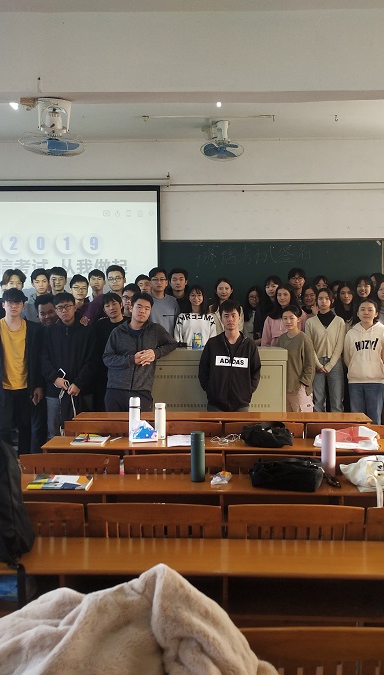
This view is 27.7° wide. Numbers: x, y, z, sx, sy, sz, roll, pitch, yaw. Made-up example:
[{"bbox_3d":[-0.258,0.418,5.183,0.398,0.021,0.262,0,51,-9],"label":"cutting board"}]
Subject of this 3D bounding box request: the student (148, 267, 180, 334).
[{"bbox_3d":[-0.339,0.142,8.130,0.470,1.740,0.280,0,3,2],"label":"student"}]

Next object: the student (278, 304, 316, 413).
[{"bbox_3d":[0.985,0.483,7.353,0.400,1.590,0.280,1,3,14],"label":"student"}]

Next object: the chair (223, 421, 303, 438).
[{"bbox_3d":[0.479,0.949,5.267,0.530,0.860,0.480,0,3,2],"label":"chair"}]

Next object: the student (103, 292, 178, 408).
[{"bbox_3d":[-0.449,0.464,6.546,0.620,1.680,0.340,0,3,-7],"label":"student"}]

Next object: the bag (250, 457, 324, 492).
[{"bbox_3d":[0.470,0.663,3.855,0.320,0.126,0.180,1,3,14],"label":"bag"}]

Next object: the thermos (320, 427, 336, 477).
[{"bbox_3d":[0.710,0.596,4.042,0.075,0.241,0.075,0,3,0],"label":"thermos"}]

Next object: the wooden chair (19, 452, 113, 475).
[{"bbox_3d":[-0.648,1.036,4.325,0.545,0.893,0.420,0,3,2],"label":"wooden chair"}]

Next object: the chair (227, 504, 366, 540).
[{"bbox_3d":[0.399,1.059,3.162,0.511,0.886,0.480,0,3,2],"label":"chair"}]

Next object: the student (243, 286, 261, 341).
[{"bbox_3d":[0.644,0.251,8.304,0.430,1.590,0.270,0,3,2],"label":"student"}]

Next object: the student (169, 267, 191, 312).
[{"bbox_3d":[-0.124,0.145,8.416,0.470,1.763,0.280,0,3,-1],"label":"student"}]

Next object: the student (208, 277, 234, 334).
[{"bbox_3d":[0.348,0.212,8.414,0.430,1.704,0.280,0,3,2],"label":"student"}]

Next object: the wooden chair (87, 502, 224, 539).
[{"bbox_3d":[-0.135,1.057,3.180,0.510,0.888,0.480,0,3,2],"label":"wooden chair"}]

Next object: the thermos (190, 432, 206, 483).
[{"bbox_3d":[0.032,0.588,3.871,0.071,0.240,0.071,0,3,2],"label":"thermos"}]

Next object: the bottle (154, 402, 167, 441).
[{"bbox_3d":[-0.207,0.550,5.161,0.071,0.228,0.071,0,3,0],"label":"bottle"}]

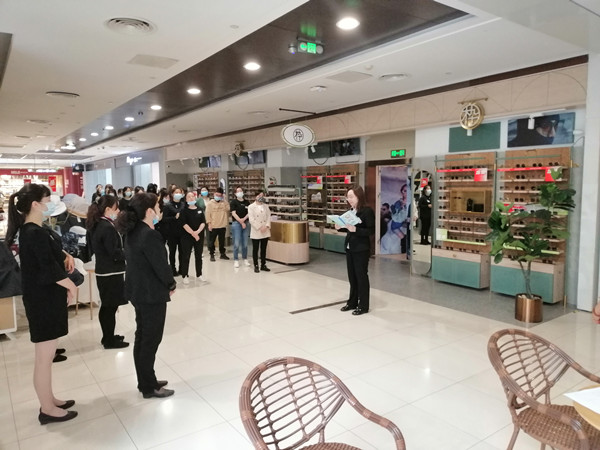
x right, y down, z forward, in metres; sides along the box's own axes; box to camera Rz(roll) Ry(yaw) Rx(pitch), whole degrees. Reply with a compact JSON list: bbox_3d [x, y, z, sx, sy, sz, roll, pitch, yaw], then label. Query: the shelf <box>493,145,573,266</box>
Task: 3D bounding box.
[{"bbox_3d":[3.168,-0.277,6.197,0.280,1.500,0.890,-5,7,-35],"label":"shelf"}]

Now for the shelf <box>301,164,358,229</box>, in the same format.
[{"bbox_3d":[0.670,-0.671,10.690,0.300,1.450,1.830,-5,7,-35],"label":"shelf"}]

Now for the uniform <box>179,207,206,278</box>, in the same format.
[{"bbox_3d":[-1.830,0.300,7.700,0.440,1.230,0.280,-5,7,-35],"label":"uniform"}]

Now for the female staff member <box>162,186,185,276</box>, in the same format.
[{"bbox_3d":[-2.299,0.126,8.255,0.450,1.603,0.300,-3,6,-23],"label":"female staff member"}]

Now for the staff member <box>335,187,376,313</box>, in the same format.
[{"bbox_3d":[0.707,0.309,5.758,0.380,1.629,0.460,-5,7,-38],"label":"staff member"}]

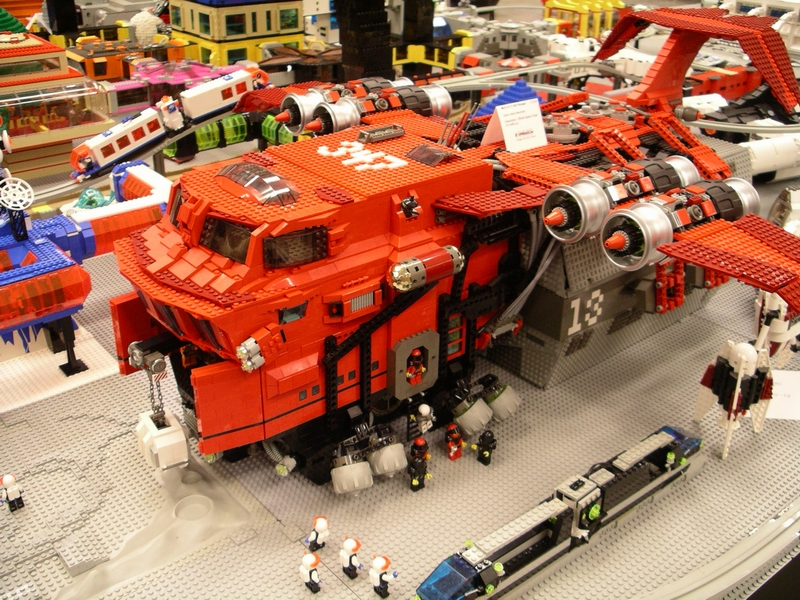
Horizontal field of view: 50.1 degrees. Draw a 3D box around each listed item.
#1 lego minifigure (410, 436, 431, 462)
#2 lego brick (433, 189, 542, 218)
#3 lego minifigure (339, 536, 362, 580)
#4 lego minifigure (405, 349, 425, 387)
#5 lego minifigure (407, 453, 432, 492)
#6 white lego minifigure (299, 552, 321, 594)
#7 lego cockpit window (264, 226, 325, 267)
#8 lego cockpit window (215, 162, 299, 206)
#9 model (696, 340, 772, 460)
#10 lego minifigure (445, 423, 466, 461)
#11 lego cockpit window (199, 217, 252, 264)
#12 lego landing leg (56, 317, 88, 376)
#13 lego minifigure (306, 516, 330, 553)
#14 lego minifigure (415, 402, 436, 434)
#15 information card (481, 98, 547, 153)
[{"bbox_3d":[0.024,0.179,0.977,0.025,0.042,0.022,-20,34,-36],"label":"lego minifigure"},{"bbox_3d":[0.109,-0.107,0.950,0.140,0.011,0.086,-20,34,-36],"label":"lego brick"},{"bbox_3d":[-0.048,0.251,0.832,0.022,0.043,0.025,-20,34,-36],"label":"lego minifigure"},{"bbox_3d":[0.017,0.073,0.968,0.025,0.041,0.020,-20,33,-35],"label":"lego minifigure"},{"bbox_3d":[0.020,0.194,0.966,0.025,0.042,0.020,-20,33,-35],"label":"lego minifigure"},{"bbox_3d":[-0.085,0.262,0.828,0.021,0.043,0.025,-20,33,-35],"label":"white lego minifigure"},{"bbox_3d":[-0.105,-0.054,0.856,0.066,0.033,0.012,-12,30,-25],"label":"lego cockpit window"},{"bbox_3d":[-0.151,-0.127,0.899,0.052,0.017,0.128,-20,34,-36],"label":"lego cockpit window"},{"bbox_3d":[0.410,0.117,1.041,0.091,0.133,0.082,12,29,19],"label":"model"},{"bbox_3d":[0.064,0.168,1.019,0.025,0.042,0.020,-20,33,-35],"label":"lego minifigure"},{"bbox_3d":[-0.165,-0.058,0.820,0.069,0.033,0.011,22,11,36],"label":"lego cockpit window"},{"bbox_3d":[-0.461,0.058,1.192,0.032,0.085,0.032,-20,34,-36],"label":"lego landing leg"},{"bbox_3d":[-0.082,0.238,0.877,0.025,0.042,0.021,-20,33,-35],"label":"lego minifigure"},{"bbox_3d":[0.028,0.133,0.967,0.025,0.040,0.020,-31,44,-28],"label":"lego minifigure"},{"bbox_3d":[0.140,-0.211,1.027,0.069,0.051,0.043,-18,32,-33],"label":"information card"}]

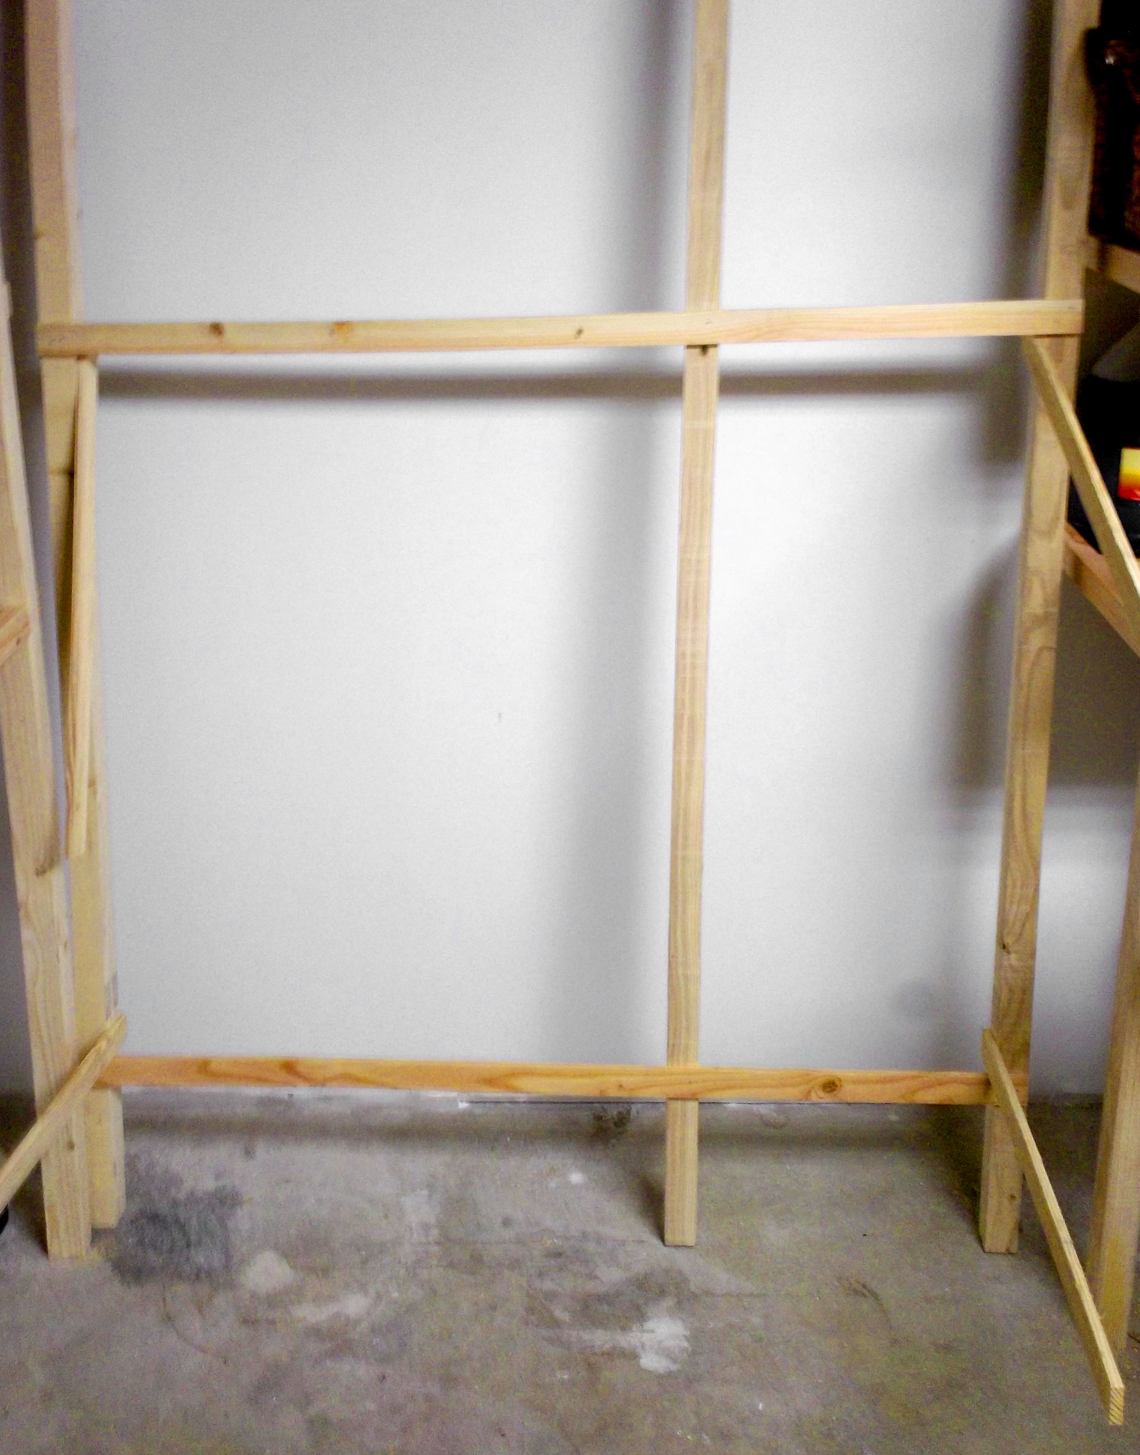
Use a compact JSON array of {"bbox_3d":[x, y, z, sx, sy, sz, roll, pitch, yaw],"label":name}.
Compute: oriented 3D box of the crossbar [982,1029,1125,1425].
[{"bbox_3d":[0.494,0.484,1.751,0.013,0.038,0.680,-1,16,5],"label":"crossbar"}]

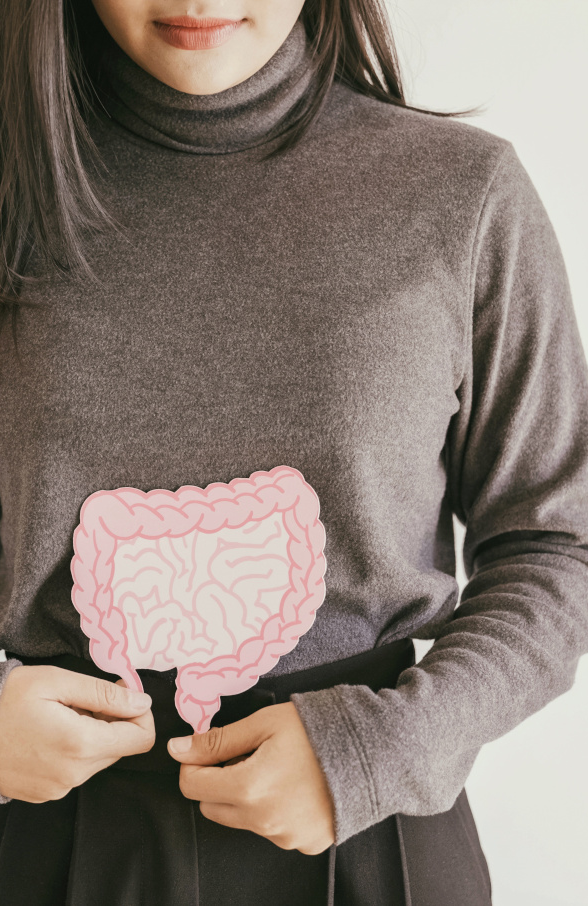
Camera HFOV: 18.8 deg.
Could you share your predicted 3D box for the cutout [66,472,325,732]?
[{"bbox_3d":[-0.056,0.088,1.040,0.150,0.160,0.004,2,-2,0],"label":"cutout"}]

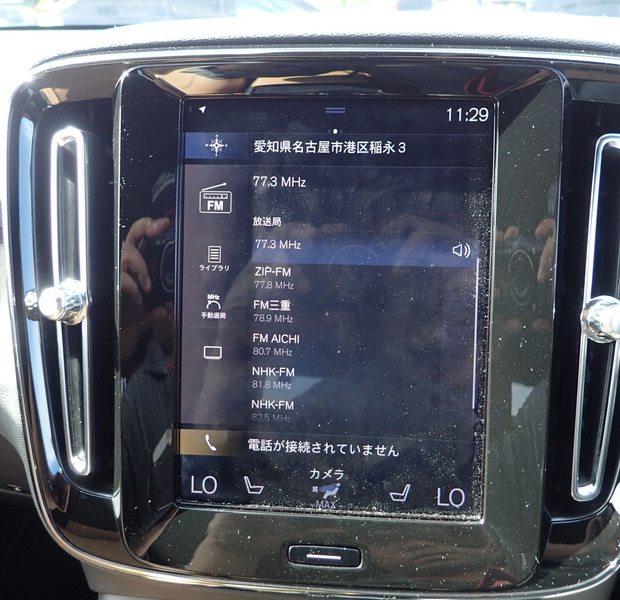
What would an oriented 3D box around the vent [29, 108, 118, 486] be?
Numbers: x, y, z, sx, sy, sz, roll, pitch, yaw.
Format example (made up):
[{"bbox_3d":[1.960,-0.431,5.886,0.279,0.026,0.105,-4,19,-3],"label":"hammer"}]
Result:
[{"bbox_3d":[-0.111,0.000,0.263,0.045,0.185,0.028,1,2,3],"label":"vent"}]

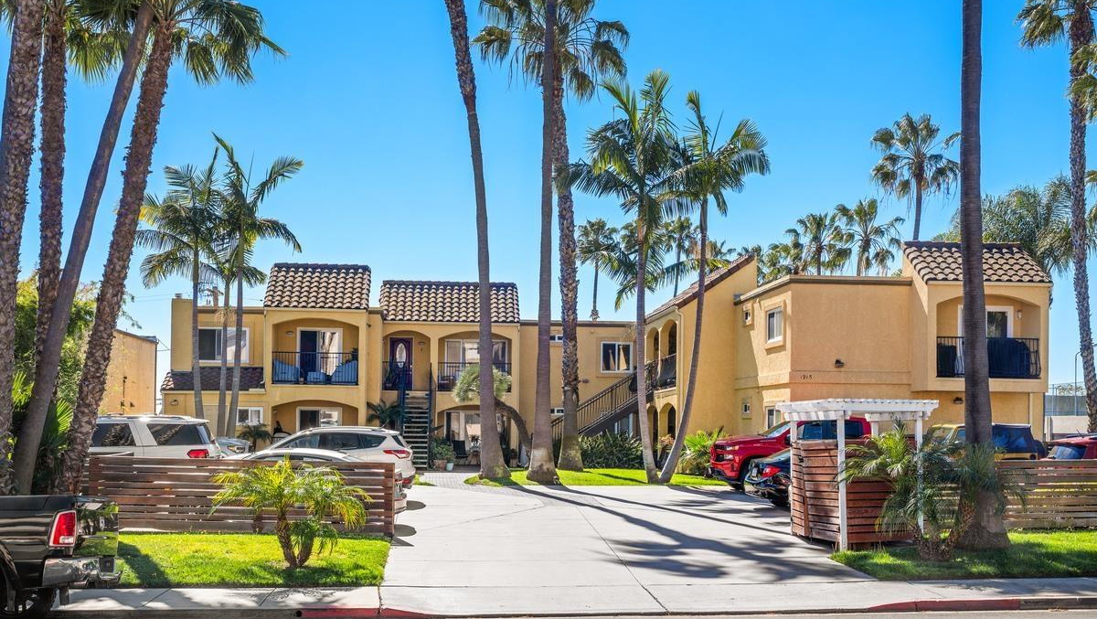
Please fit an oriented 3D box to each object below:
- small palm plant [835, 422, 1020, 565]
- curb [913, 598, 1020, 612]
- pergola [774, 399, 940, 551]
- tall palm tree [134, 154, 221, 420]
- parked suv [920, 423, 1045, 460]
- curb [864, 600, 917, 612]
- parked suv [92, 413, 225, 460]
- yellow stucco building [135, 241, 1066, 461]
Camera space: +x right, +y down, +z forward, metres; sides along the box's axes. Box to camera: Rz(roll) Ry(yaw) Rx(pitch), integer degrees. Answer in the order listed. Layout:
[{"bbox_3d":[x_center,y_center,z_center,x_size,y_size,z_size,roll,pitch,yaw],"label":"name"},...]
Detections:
[{"bbox_3d":[5.714,2.744,19.200,2.600,2.030,2.300,1,-3,-7],"label":"small palm plant"},{"bbox_3d":[5.100,3.601,15.600,1.280,0.150,0.200,1,-5,-5],"label":"curb"},{"bbox_3d":[4.980,2.648,20.700,2.050,2.350,1.800,1,-3,-21],"label":"pergola"},{"bbox_3d":[-12.091,0.020,41.337,2.800,10.380,2.800,1,-5,-5],"label":"tall palm tree"},{"bbox_3d":[9.938,3.679,31.098,3.900,1.780,1.700,1,-5,-5],"label":"parked suv"},{"bbox_3d":[4.159,3.600,15.500,0.630,0.130,0.200,1,-5,-5],"label":"curb"},{"bbox_3d":[-10.061,3.316,29.000,5.200,1.940,2.020,1,-3,-6],"label":"parked suv"},{"bbox_3d":[-0.258,2.032,45.835,27.280,7.174,21.599,1,-5,-5],"label":"yellow stucco building"}]

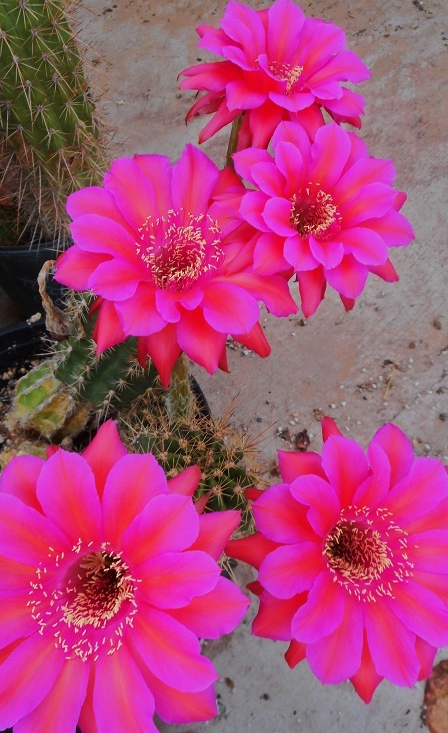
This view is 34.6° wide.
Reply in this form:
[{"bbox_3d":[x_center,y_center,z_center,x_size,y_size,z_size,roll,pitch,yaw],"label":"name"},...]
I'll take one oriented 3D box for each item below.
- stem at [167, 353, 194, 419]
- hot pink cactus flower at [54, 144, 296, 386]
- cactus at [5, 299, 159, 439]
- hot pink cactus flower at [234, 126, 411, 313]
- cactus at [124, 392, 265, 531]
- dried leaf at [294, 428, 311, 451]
[{"bbox_3d":[-0.029,0.013,0.473,0.018,0.085,0.018,0,55,0],"label":"stem"},{"bbox_3d":[-0.029,-0.061,0.430,0.138,0.075,0.135,1,68,-1],"label":"hot pink cactus flower"},{"bbox_3d":[-0.109,0.002,0.560,0.105,0.085,0.085,8,54,-11],"label":"cactus"},{"bbox_3d":[0.075,-0.110,0.530,0.132,0.075,0.130,3,75,-4],"label":"hot pink cactus flower"},{"bbox_3d":[-0.022,0.069,0.515,0.095,0.095,0.095,0,55,0],"label":"cactus"},{"bbox_3d":[0.080,0.074,0.730,0.018,0.006,0.023,0,55,0],"label":"dried leaf"}]

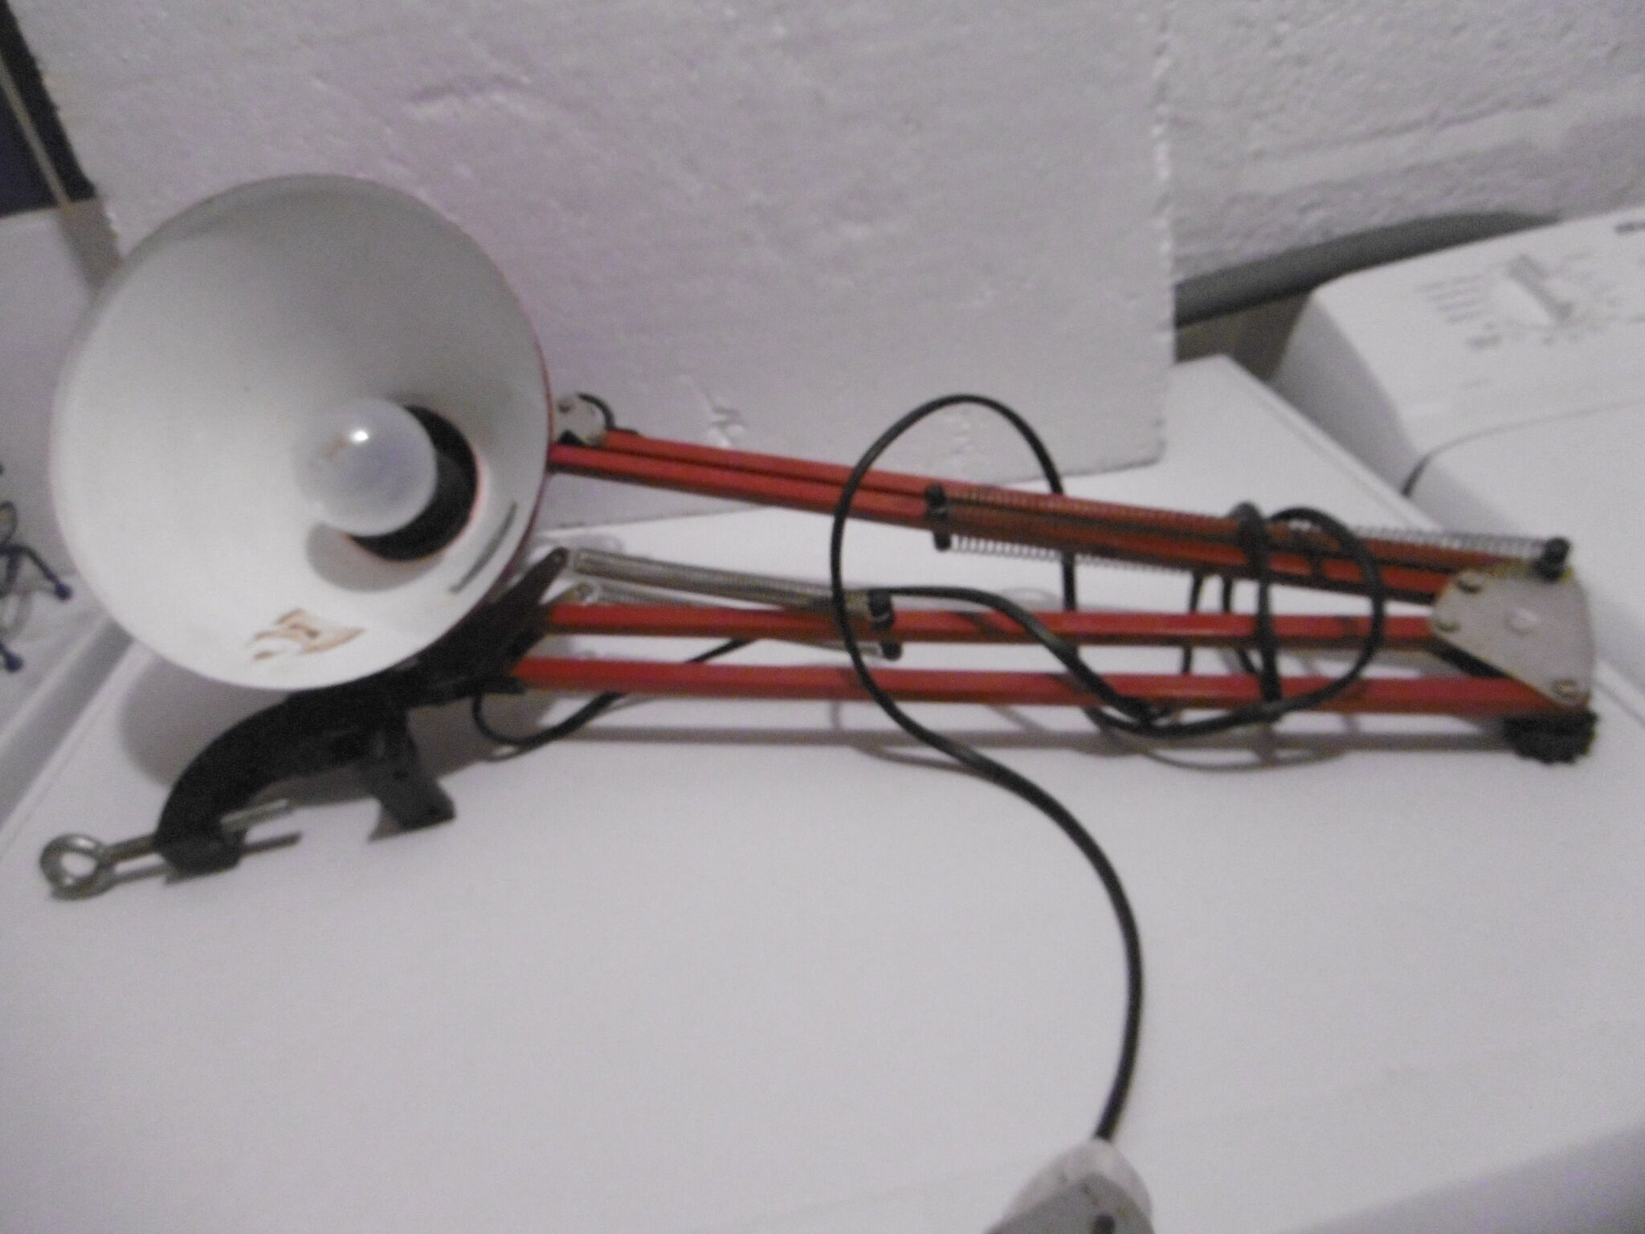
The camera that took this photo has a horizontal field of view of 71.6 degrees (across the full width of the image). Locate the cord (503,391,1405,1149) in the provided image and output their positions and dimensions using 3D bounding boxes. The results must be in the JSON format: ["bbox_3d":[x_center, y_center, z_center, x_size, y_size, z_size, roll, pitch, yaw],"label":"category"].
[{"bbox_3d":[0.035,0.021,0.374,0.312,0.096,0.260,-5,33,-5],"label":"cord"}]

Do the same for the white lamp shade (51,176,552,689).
[{"bbox_3d":[-0.171,-0.058,0.454,0.176,0.176,0.145,1,-4,5],"label":"white lamp shade"}]

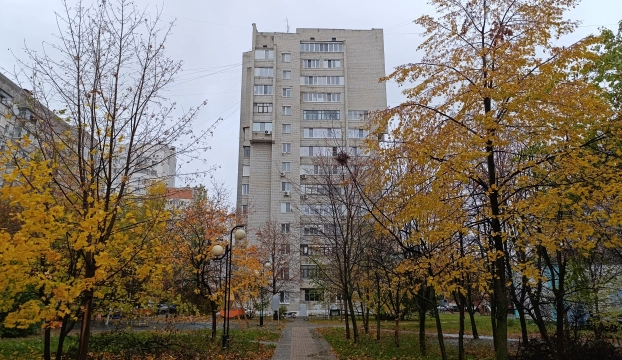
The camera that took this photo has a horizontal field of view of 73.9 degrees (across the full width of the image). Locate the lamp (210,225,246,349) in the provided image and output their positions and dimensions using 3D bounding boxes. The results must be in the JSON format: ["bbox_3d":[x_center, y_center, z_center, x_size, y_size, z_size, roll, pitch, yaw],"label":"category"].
[{"bbox_3d":[-3.114,3.912,15.321,1.250,4.400,0.450,0,-16,0],"label":"lamp"}]

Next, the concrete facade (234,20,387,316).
[{"bbox_3d":[-0.304,-1.047,67.471,22.500,43.000,18.000,0,-16,-2],"label":"concrete facade"}]

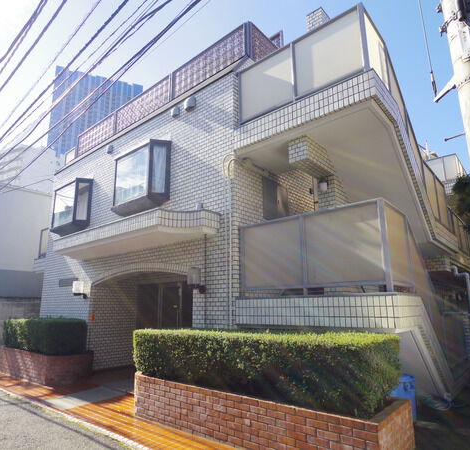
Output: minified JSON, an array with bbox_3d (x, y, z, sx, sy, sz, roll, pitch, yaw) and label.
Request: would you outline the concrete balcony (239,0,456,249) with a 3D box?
[{"bbox_3d":[2.339,-0.977,6.598,2.260,2.900,4.540,-12,-17,40],"label":"concrete balcony"}]

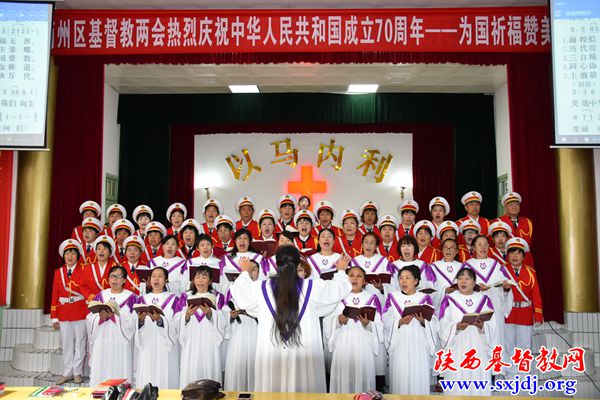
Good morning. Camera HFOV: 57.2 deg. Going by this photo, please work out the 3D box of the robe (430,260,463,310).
[{"bbox_3d":[1.636,1.310,5.963,0.520,1.300,0.360,-1,-5,8],"label":"robe"}]

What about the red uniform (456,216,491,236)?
[{"bbox_3d":[2.256,0.550,7.119,0.480,0.700,0.270,-1,-5,8],"label":"red uniform"}]

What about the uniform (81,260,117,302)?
[{"bbox_3d":[-2.238,1.021,6.170,0.480,0.680,0.270,1,-5,-10],"label":"uniform"}]

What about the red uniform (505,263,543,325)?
[{"bbox_3d":[2.486,1.055,6.170,0.490,0.680,0.270,-1,-5,12],"label":"red uniform"}]

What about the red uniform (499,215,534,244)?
[{"bbox_3d":[2.815,0.529,7.119,0.500,0.710,0.270,-1,-5,10],"label":"red uniform"}]

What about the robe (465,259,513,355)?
[{"bbox_3d":[1.932,1.196,5.637,0.500,1.200,0.370,0,-5,-2],"label":"robe"}]

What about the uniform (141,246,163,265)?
[{"bbox_3d":[-1.747,0.889,6.620,0.470,0.680,0.270,1,-5,-8],"label":"uniform"}]

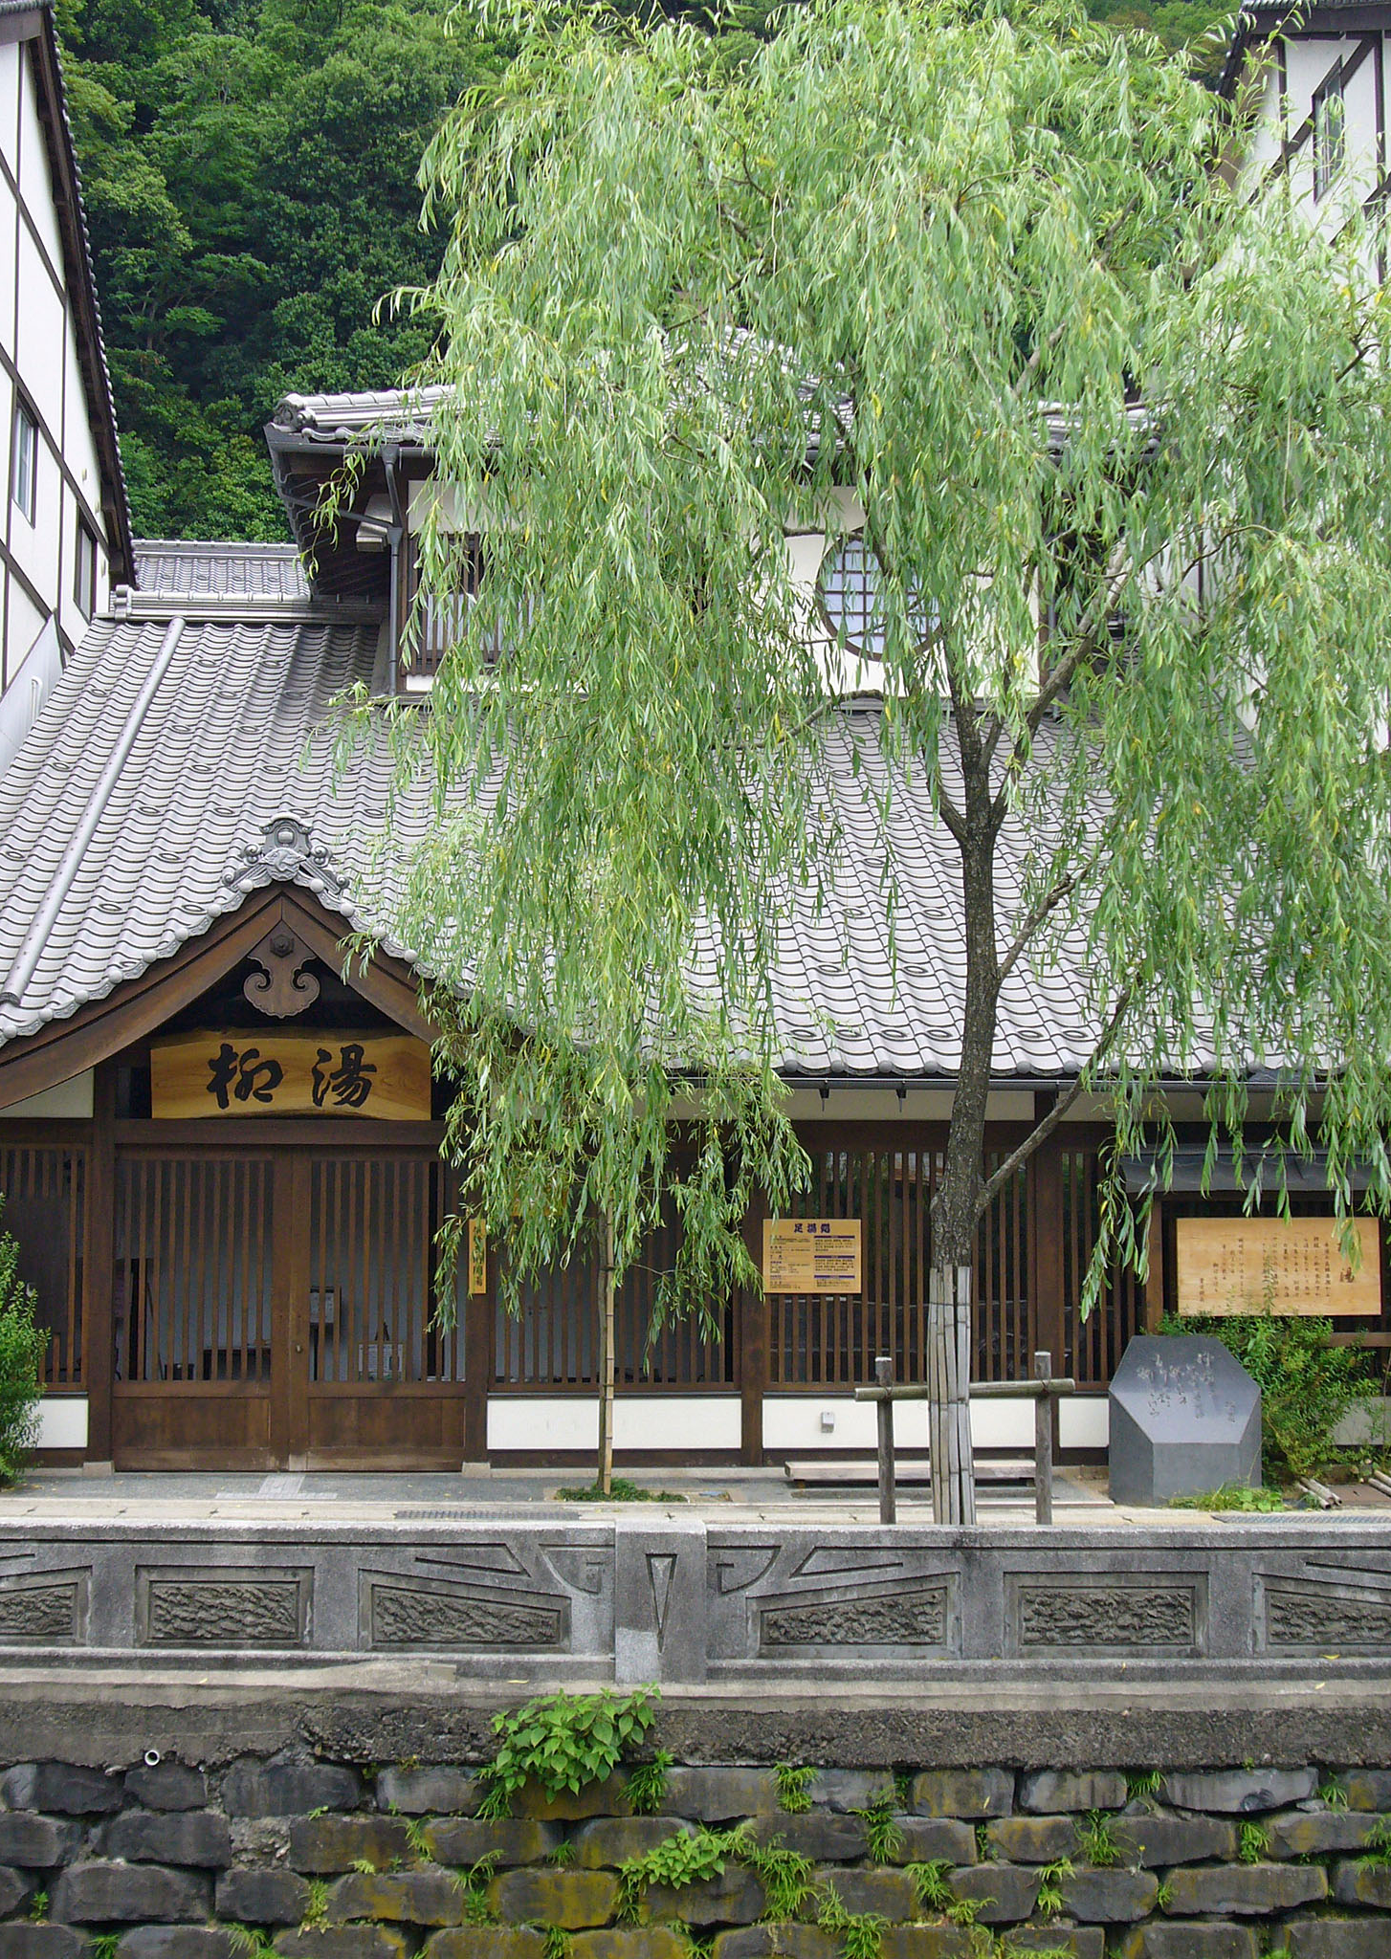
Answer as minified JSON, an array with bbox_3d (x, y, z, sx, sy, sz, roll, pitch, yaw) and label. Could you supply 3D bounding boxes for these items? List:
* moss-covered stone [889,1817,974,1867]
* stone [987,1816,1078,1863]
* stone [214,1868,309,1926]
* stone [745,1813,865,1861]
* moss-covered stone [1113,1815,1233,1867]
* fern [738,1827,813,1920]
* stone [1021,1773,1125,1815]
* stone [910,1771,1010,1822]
[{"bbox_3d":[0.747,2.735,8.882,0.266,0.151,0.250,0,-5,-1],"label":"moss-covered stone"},{"bbox_3d":[1.216,3.111,10.128,0.331,0.167,0.280,0,-5,0],"label":"stone"},{"bbox_3d":[-1.553,3.335,10.179,0.344,0.205,0.280,0,-5,5],"label":"stone"},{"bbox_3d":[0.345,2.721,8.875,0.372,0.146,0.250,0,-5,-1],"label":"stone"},{"bbox_3d":[1.528,2.776,9.020,0.393,0.163,0.260,0,-5,2],"label":"moss-covered stone"},{"bbox_3d":[0.256,2.884,8.950,0.236,0.274,0.200,0,-5,-2],"label":"fern"},{"bbox_3d":[1.235,2.684,9.214,0.339,0.126,0.250,0,-5,-2],"label":"stone"},{"bbox_3d":[0.869,2.687,9.198,0.334,0.150,0.250,0,-5,-2],"label":"stone"}]

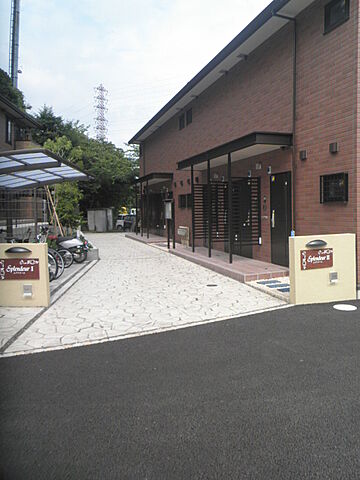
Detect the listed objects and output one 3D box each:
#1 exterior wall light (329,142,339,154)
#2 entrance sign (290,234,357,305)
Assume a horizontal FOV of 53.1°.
[{"bbox_3d":[2.822,-1.676,6.603,0.080,0.190,0.180,-3,5,-18],"label":"exterior wall light"},{"bbox_3d":[2.419,0.477,6.079,1.220,1.100,0.160,-3,5,-18],"label":"entrance sign"}]

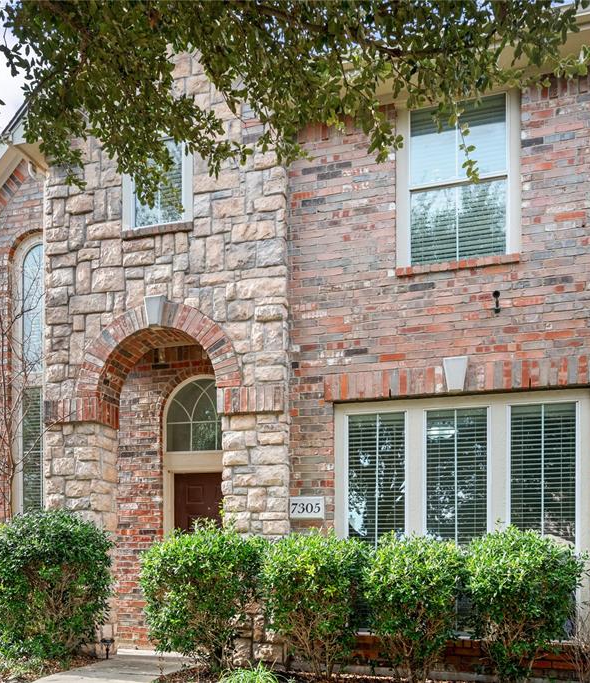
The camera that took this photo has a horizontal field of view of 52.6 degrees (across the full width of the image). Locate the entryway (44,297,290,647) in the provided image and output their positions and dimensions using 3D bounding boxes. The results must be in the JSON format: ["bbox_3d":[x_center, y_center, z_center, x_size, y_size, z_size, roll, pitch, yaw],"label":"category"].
[{"bbox_3d":[-1.314,1.368,6.405,2.852,3.637,0.600,0,0,18],"label":"entryway"}]

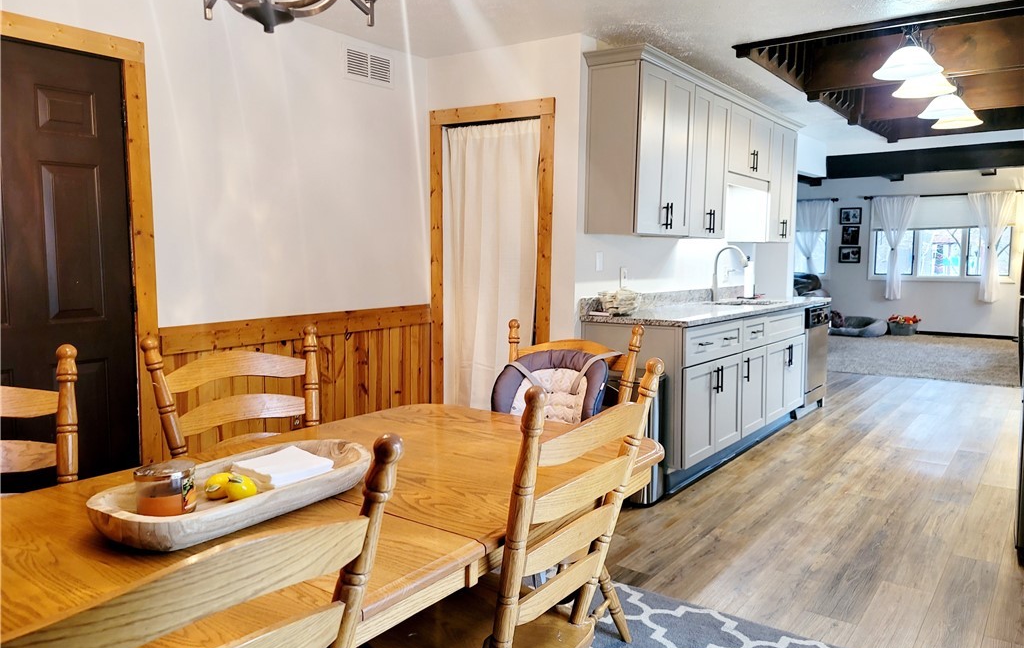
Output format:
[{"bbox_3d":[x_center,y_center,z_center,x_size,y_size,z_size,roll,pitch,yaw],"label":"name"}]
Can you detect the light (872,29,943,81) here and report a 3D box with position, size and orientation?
[{"bbox_3d":[2.174,-1.502,4.054,0.340,0.255,0.340,5,7,37],"label":"light"}]

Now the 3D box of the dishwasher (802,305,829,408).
[{"bbox_3d":[2.171,0.274,6.092,0.620,0.860,0.610,5,7,37],"label":"dishwasher"}]

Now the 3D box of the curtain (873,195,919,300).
[{"bbox_3d":[6.112,-1.209,11.798,0.632,1.634,0.120,5,7,37],"label":"curtain"}]

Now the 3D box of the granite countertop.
[{"bbox_3d":[1.487,-0.131,5.127,0.689,0.125,2.828,5,7,37],"label":"granite countertop"}]

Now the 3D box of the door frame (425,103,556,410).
[{"bbox_3d":[-0.140,-0.256,4.619,0.965,2.156,0.100,5,7,37],"label":"door frame"}]

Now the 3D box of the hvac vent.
[{"bbox_3d":[-0.825,-1.503,4.346,0.025,0.185,0.388,5,7,37],"label":"hvac vent"}]

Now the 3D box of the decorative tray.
[{"bbox_3d":[-0.537,0.337,1.504,0.250,0.075,0.610,5,7,34],"label":"decorative tray"}]

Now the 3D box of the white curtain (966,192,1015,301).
[{"bbox_3d":[7.142,-1.144,11.025,0.598,1.615,0.120,5,7,37],"label":"white curtain"}]

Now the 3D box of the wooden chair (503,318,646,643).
[{"bbox_3d":[0.095,0.534,2.381,0.490,1.030,0.560,4,6,27],"label":"wooden chair"}]

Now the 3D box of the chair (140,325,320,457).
[{"bbox_3d":[-0.617,0.563,2.005,0.550,1.030,0.490,6,8,43],"label":"chair"}]

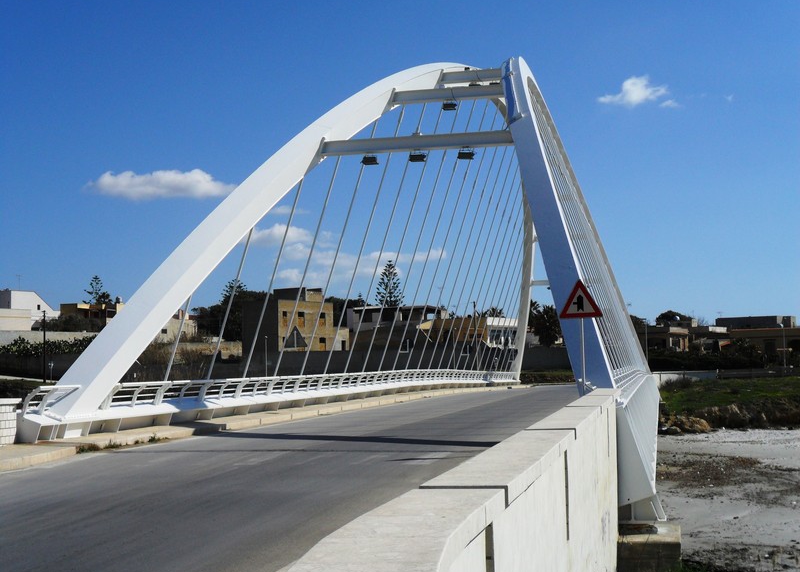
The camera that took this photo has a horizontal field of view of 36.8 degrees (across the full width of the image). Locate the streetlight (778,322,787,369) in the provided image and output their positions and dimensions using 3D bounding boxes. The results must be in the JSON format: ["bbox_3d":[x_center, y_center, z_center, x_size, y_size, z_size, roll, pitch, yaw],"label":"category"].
[{"bbox_3d":[43.900,7.350,138.000,0.700,6.200,0.250,0,-4,-18],"label":"streetlight"}]

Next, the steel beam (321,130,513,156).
[{"bbox_3d":[0.545,-4.710,39.350,6.400,0.420,0.300,-2,-4,12],"label":"steel beam"}]

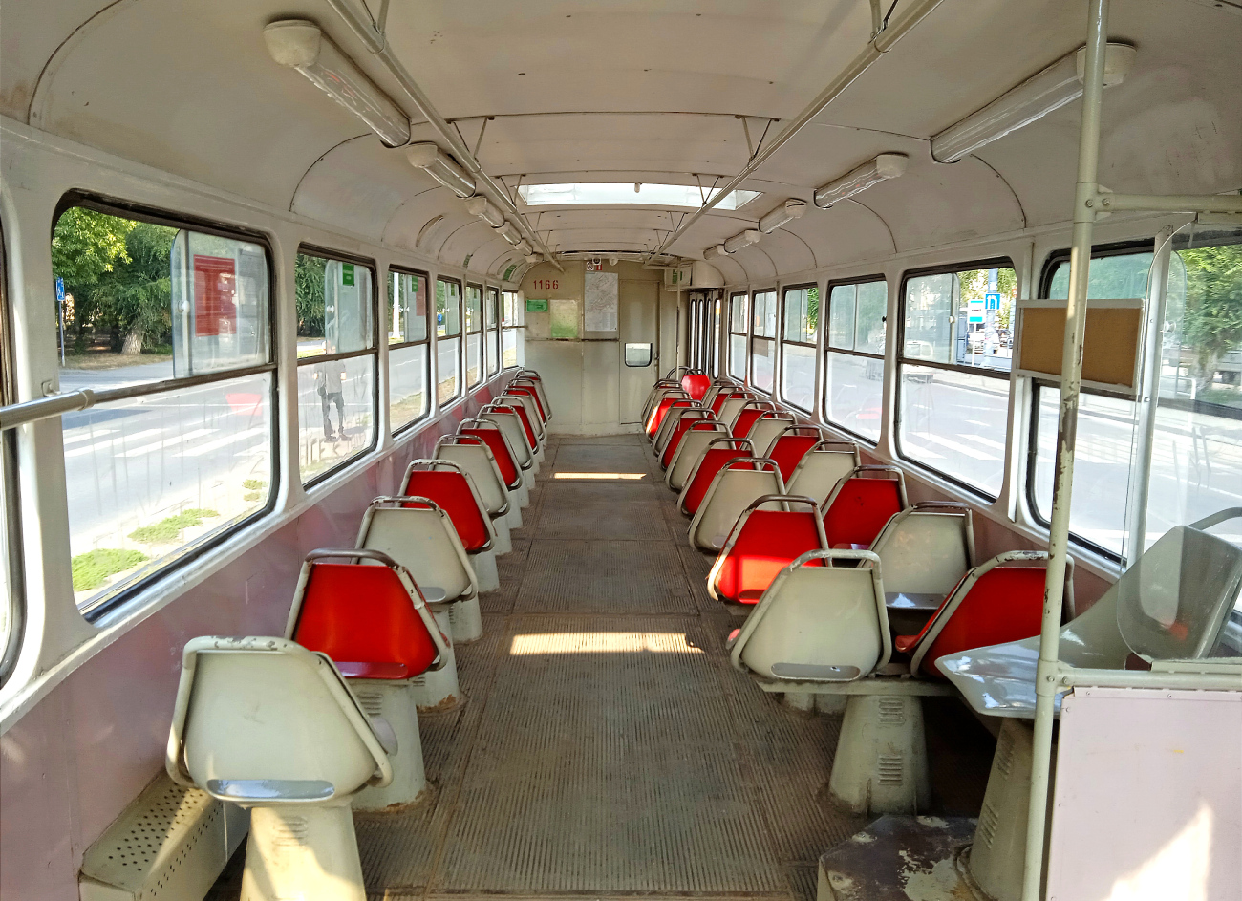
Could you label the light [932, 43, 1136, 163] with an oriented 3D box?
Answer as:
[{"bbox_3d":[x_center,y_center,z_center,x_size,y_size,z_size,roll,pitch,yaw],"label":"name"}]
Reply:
[{"bbox_3d":[1.018,-0.885,2.660,0.125,0.090,1.120,1,8,1],"label":"light"}]

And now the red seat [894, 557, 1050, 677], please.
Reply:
[{"bbox_3d":[1.075,0.498,3.146,0.440,0.400,0.460,1,8,-1],"label":"red seat"}]

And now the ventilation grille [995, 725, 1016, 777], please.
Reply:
[{"bbox_3d":[0.845,0.663,2.213,0.015,0.080,0.065,1,8,-2],"label":"ventilation grille"}]

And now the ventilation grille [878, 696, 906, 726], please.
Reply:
[{"bbox_3d":[0.858,0.825,3.190,0.078,0.085,0.015,1,1,-1],"label":"ventilation grille"}]

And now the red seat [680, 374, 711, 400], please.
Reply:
[{"bbox_3d":[0.823,-0.632,11.288,0.440,0.400,0.460,1,8,-1],"label":"red seat"}]

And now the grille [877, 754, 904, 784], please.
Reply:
[{"bbox_3d":[0.854,1.012,3.191,0.075,0.088,0.015,1,1,-1],"label":"grille"}]

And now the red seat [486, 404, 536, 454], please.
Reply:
[{"bbox_3d":[-0.820,-0.198,7.468,0.440,0.450,0.530,1,8,-2],"label":"red seat"}]

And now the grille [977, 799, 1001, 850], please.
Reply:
[{"bbox_3d":[0.845,0.862,2.310,0.012,0.077,0.064,8,8,-7],"label":"grille"}]

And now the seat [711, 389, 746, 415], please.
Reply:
[{"bbox_3d":[0.970,-0.378,9.463,0.440,0.400,0.460,1,8,-1],"label":"seat"}]

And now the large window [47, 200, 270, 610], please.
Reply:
[{"bbox_3d":[-1.085,-0.156,2.537,0.055,0.830,1.230,1,8,-2],"label":"large window"}]

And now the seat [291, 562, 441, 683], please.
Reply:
[{"bbox_3d":[-0.678,0.425,2.697,0.420,0.410,0.520,1,8,-2],"label":"seat"}]

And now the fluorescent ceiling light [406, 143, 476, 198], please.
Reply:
[{"bbox_3d":[-0.720,-1.096,4.042,0.110,0.083,1.180,-11,8,0],"label":"fluorescent ceiling light"}]

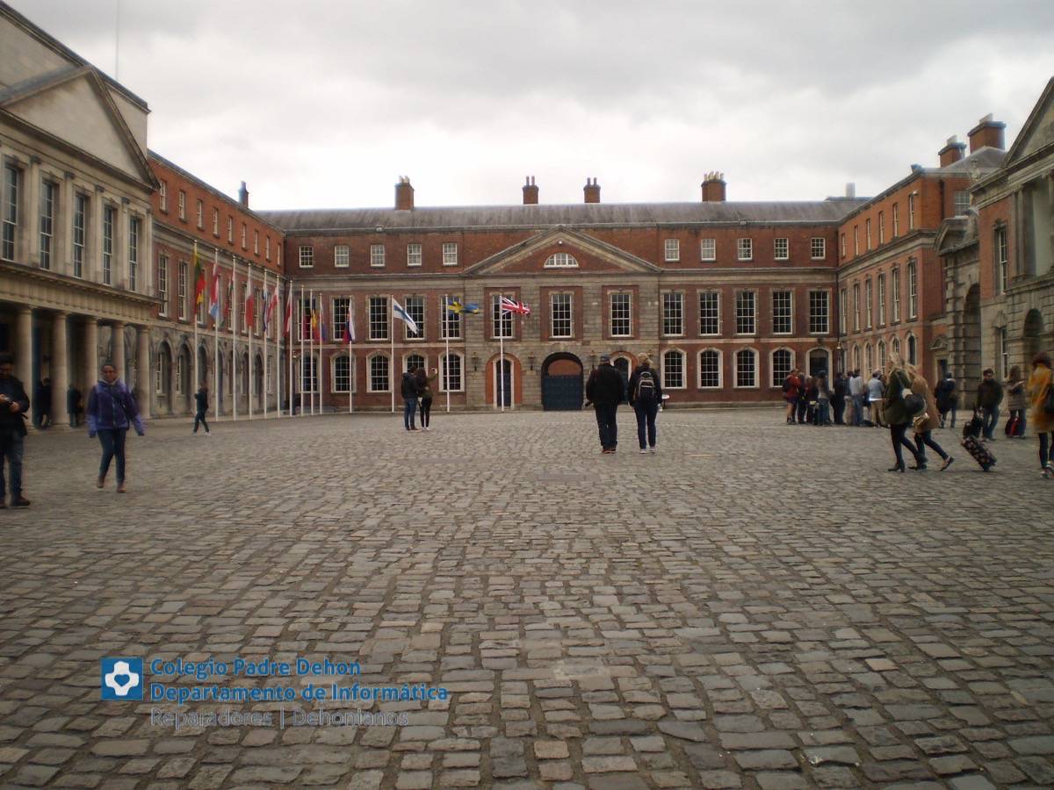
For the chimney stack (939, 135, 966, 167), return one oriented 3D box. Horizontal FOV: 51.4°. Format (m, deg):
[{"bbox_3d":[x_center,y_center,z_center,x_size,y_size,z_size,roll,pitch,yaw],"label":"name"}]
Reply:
[{"bbox_3d":[27.631,-15.790,71.113,0.900,2.000,2.600,-1,0,2],"label":"chimney stack"}]

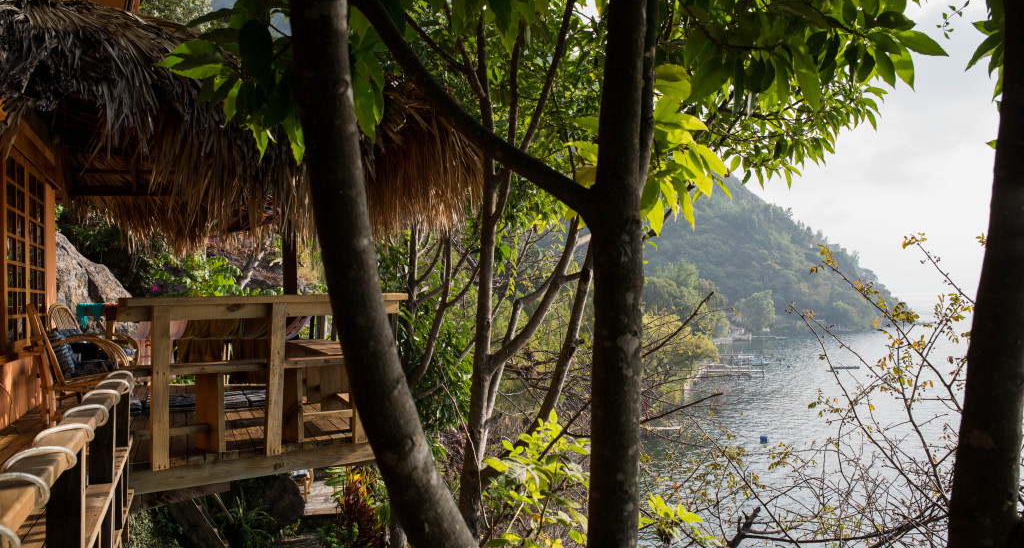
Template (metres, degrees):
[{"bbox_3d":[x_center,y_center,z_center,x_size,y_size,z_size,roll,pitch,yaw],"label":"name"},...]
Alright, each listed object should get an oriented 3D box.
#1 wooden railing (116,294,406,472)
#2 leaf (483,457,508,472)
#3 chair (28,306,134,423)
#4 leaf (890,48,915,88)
[{"bbox_3d":[-1.545,0.670,6.600,2.130,1.050,0.150,1,-1,-43],"label":"wooden railing"},{"bbox_3d":[-0.073,0.842,4.400,0.115,0.070,0.075,0,-1,-11],"label":"leaf"},{"bbox_3d":[-3.250,0.685,7.500,0.740,0.930,0.650,0,-1,-20],"label":"chair"},{"bbox_3d":[1.251,-0.667,3.200,0.080,0.135,0.060,0,-1,-11],"label":"leaf"}]

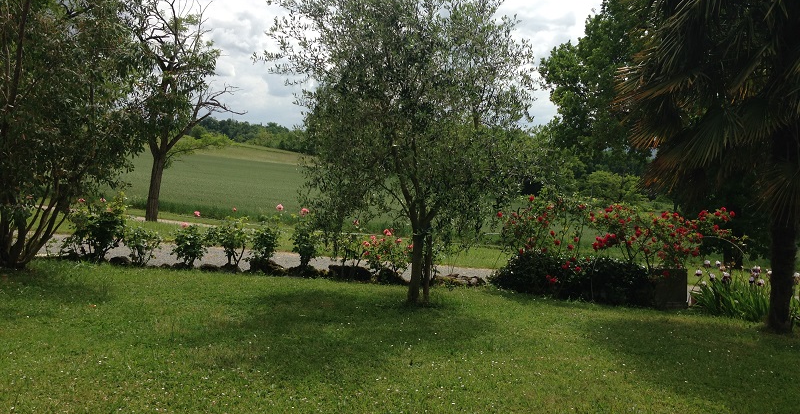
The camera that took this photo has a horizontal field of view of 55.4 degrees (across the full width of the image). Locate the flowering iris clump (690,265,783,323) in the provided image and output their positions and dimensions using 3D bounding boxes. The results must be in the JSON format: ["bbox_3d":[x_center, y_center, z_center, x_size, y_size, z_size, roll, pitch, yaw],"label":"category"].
[{"bbox_3d":[3.914,0.994,8.900,0.984,0.621,0.750,1,4,24],"label":"flowering iris clump"}]

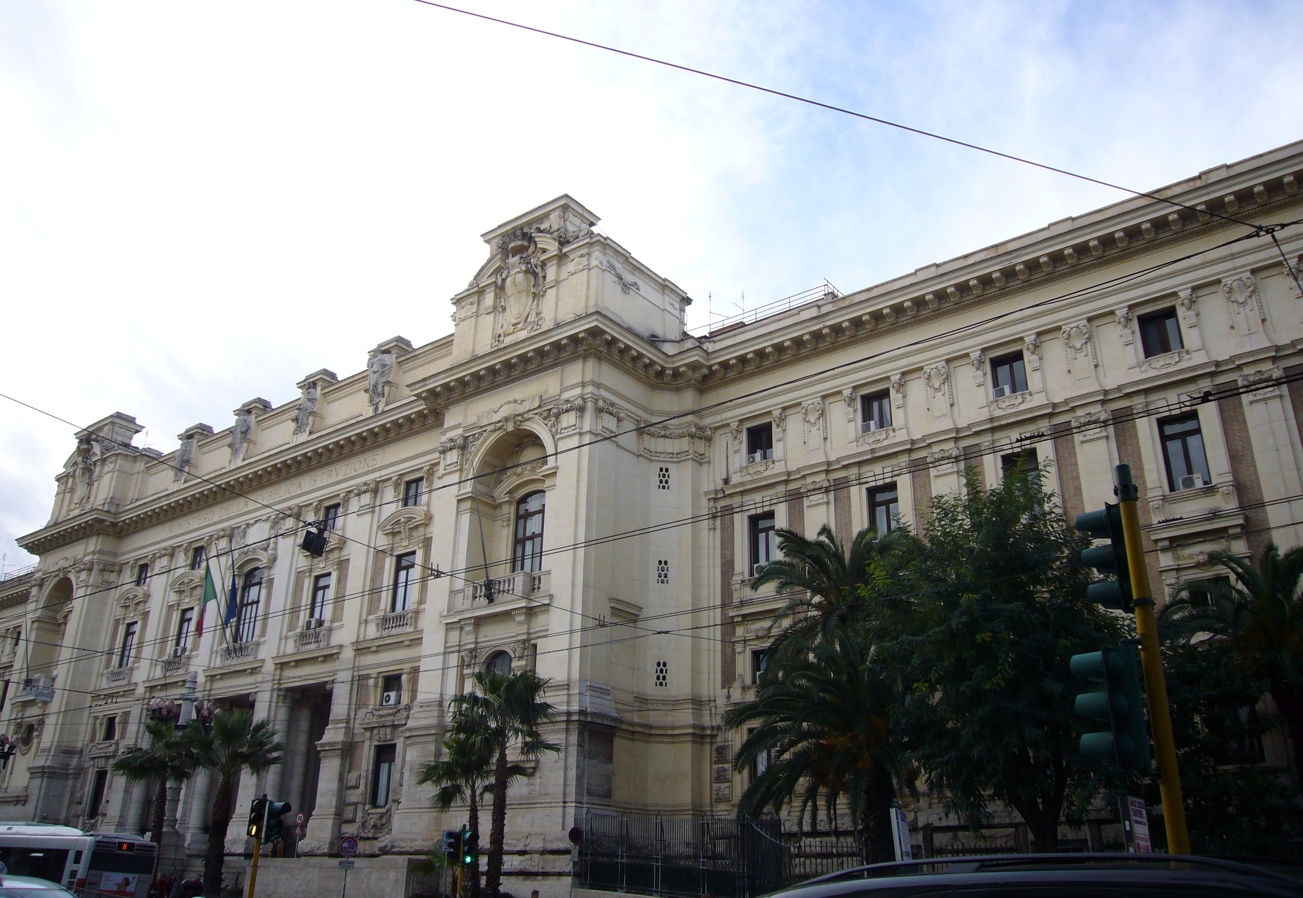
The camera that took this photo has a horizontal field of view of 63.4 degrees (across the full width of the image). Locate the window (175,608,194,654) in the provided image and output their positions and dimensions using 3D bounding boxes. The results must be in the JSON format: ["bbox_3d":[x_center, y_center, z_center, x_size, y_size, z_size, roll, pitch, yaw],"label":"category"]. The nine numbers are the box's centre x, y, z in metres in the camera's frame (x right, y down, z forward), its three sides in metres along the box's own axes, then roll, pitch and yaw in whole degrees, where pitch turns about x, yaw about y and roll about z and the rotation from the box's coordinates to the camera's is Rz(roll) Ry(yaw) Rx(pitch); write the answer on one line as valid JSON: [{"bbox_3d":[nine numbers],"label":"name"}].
[{"bbox_3d":[-30.237,11.837,68.217,1.450,3.050,0.300,-16,-28,35],"label":"window"}]

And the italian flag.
[{"bbox_3d":[-26.302,9.034,62.505,0.500,4.600,1.250,-16,-28,35],"label":"italian flag"}]

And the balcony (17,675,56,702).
[{"bbox_3d":[-45.138,17.585,77.290,5.500,1.450,1.000,-16,-28,35],"label":"balcony"}]

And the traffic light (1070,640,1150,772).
[{"bbox_3d":[3.372,1.912,7.750,0.410,0.880,0.300,-16,-28,35],"label":"traffic light"}]

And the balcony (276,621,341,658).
[{"bbox_3d":[-19.554,10.932,59.760,5.900,1.350,0.700,-16,-28,35],"label":"balcony"}]

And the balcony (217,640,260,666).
[{"bbox_3d":[-25.332,12.634,64.793,4.000,1.200,0.600,-16,-28,35],"label":"balcony"}]

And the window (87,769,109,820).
[{"bbox_3d":[-37.064,23.233,70.663,1.500,3.050,0.300,-16,-28,35],"label":"window"}]

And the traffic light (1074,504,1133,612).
[{"bbox_3d":[3.104,0.739,7.150,0.390,0.760,0.280,-14,-26,32],"label":"traffic light"}]

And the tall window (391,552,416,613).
[{"bbox_3d":[-13.191,7.042,55.847,1.550,3.120,0.300,-16,-28,35],"label":"tall window"}]

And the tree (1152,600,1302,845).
[{"bbox_3d":[15.091,7.936,26.559,4.300,8.600,4.300,-11,-25,27],"label":"tree"}]

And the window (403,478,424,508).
[{"bbox_3d":[-13.371,2.467,59.509,1.600,1.700,0.300,-16,-28,35],"label":"window"}]

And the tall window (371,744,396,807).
[{"bbox_3d":[-13.583,16.624,53.632,1.500,3.030,0.300,-16,-28,35],"label":"tall window"}]

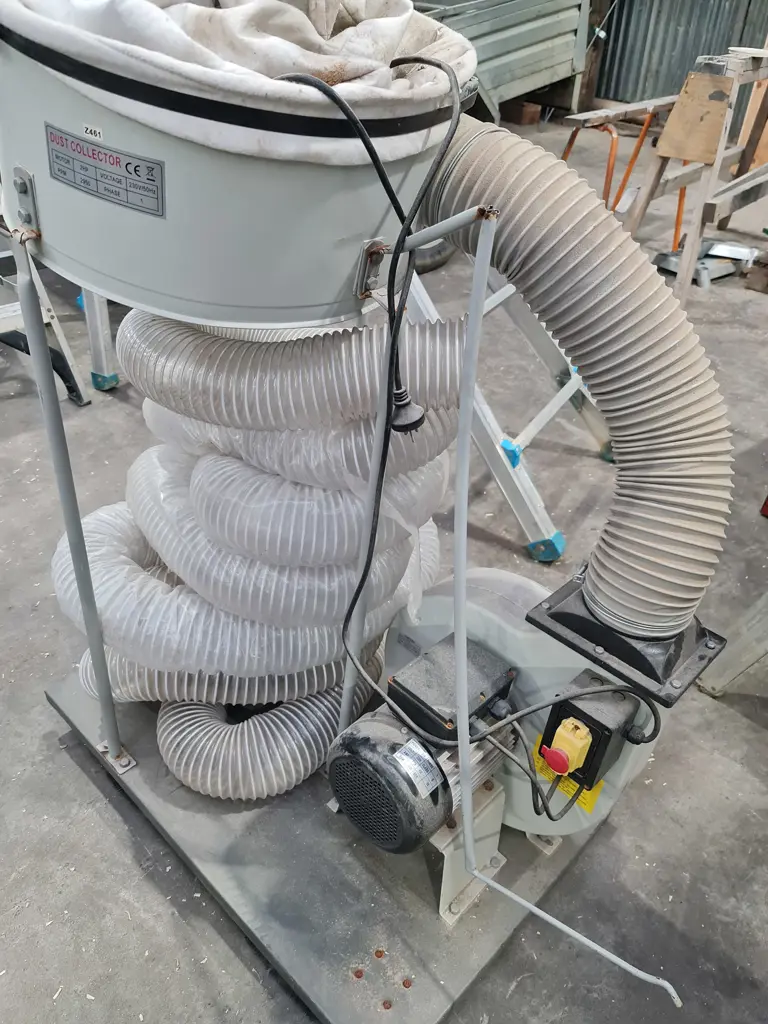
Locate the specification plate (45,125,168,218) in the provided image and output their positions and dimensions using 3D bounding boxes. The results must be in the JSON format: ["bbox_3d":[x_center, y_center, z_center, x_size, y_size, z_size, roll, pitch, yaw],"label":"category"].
[{"bbox_3d":[-0.245,-0.299,0.650,0.118,0.051,0.010,22,43,4],"label":"specification plate"}]

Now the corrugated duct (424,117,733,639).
[{"bbox_3d":[0.239,-0.182,0.983,0.544,0.554,0.213,29,39,33],"label":"corrugated duct"}]

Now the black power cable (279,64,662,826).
[{"bbox_3d":[0.103,0.013,0.820,0.465,0.866,0.297,29,39,33],"label":"black power cable"}]

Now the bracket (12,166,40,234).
[{"bbox_3d":[-0.347,-0.297,0.708,0.034,0.073,0.016,38,47,20],"label":"bracket"}]

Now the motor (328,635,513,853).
[{"bbox_3d":[0.068,0.305,1.007,0.196,0.213,0.284,29,39,33],"label":"motor"}]

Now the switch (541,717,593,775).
[{"bbox_3d":[0.228,0.288,0.913,0.050,0.066,0.042,29,39,33],"label":"switch"}]

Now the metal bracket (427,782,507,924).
[{"bbox_3d":[0.119,0.468,1.023,0.062,0.134,0.141,29,39,33],"label":"metal bracket"}]

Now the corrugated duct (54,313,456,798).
[{"bbox_3d":[-0.203,0.019,1.152,0.475,0.698,0.485,4,32,-3],"label":"corrugated duct"}]

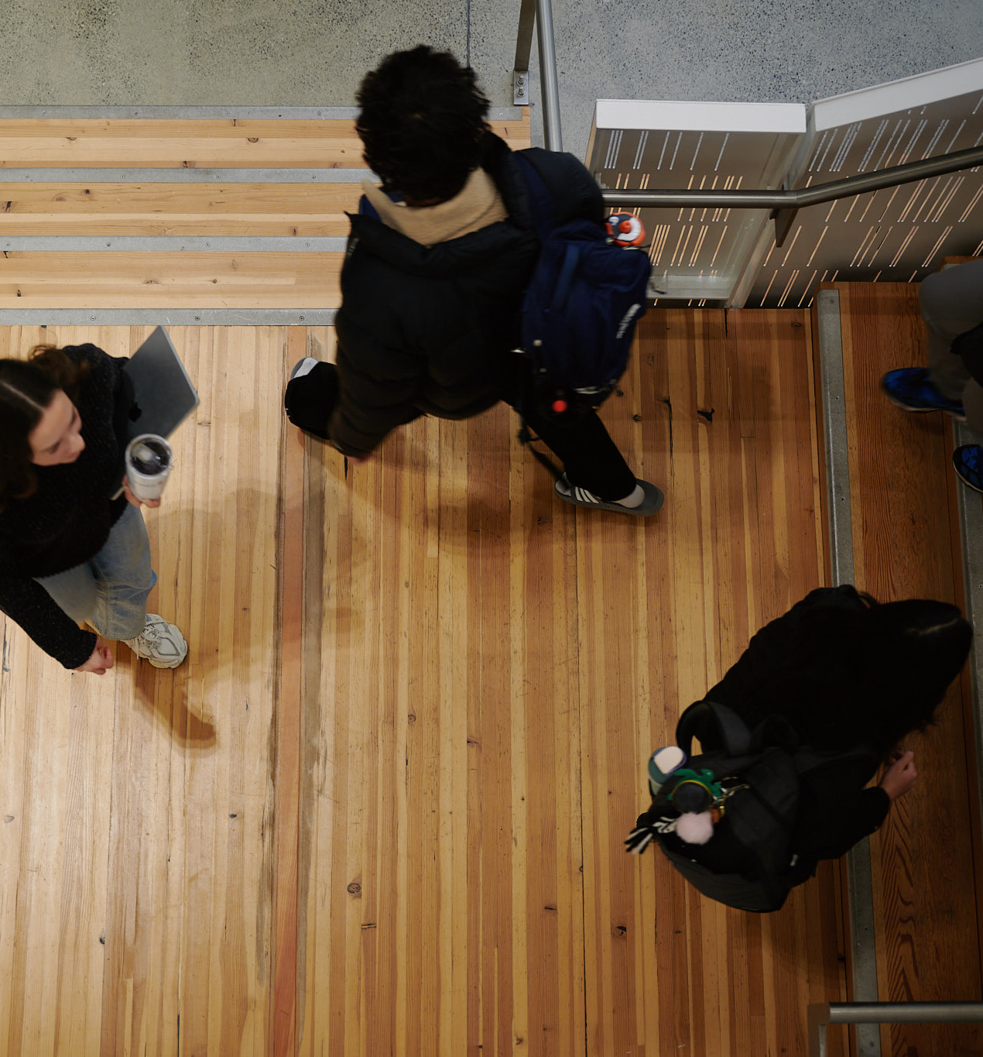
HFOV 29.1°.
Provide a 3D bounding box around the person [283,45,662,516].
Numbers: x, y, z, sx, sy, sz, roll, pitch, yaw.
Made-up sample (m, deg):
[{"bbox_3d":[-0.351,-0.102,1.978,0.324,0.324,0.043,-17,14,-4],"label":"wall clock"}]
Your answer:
[{"bbox_3d":[-0.037,-0.474,4.296,0.980,1.750,0.600,13,75,2],"label":"person"}]

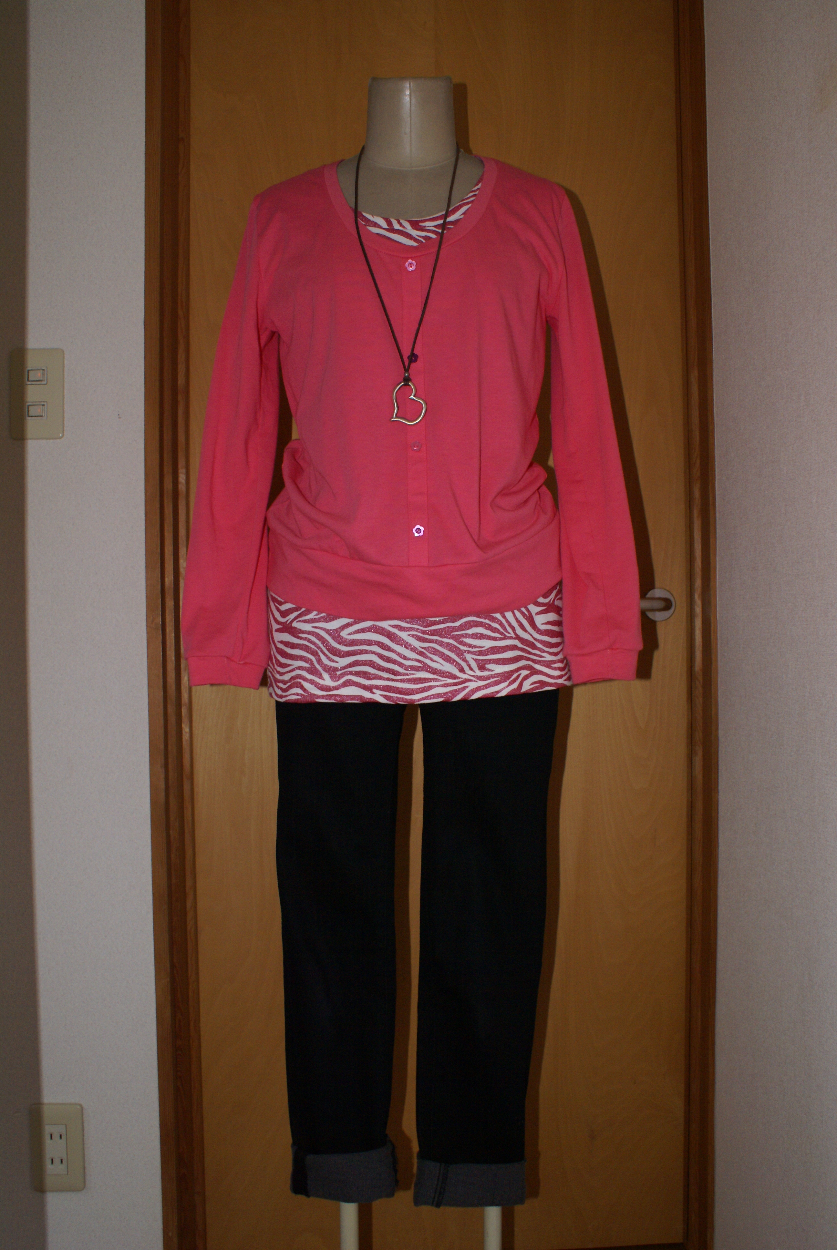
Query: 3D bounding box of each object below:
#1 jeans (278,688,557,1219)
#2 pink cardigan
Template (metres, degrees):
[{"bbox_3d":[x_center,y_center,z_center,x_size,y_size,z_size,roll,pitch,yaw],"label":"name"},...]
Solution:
[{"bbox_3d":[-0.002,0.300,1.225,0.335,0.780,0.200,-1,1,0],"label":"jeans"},{"bbox_3d":[-0.008,-0.233,1.205,0.525,0.615,0.240,-1,1,0],"label":"pink cardigan"}]

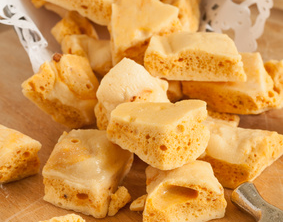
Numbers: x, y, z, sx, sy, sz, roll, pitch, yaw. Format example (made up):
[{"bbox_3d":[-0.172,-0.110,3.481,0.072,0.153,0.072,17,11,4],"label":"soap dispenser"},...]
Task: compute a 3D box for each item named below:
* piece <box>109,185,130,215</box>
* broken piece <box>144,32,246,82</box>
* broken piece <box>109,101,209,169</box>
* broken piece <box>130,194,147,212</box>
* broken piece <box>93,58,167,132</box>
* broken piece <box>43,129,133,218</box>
[{"bbox_3d":[-0.011,0.046,0.460,0.008,0.011,0.009,-27,46,-30],"label":"piece"},{"bbox_3d":[0.032,-0.032,0.523,0.057,0.019,0.021,1,38,1],"label":"broken piece"},{"bbox_3d":[0.009,0.013,0.461,0.048,0.021,0.028,5,24,1],"label":"broken piece"},{"bbox_3d":[-0.001,0.048,0.462,0.009,0.006,0.006,-16,41,-19],"label":"broken piece"},{"bbox_3d":[-0.006,-0.010,0.513,0.033,0.022,0.027,6,49,23],"label":"broken piece"},{"bbox_3d":[-0.029,0.033,0.471,0.036,0.019,0.037,11,39,13],"label":"broken piece"}]

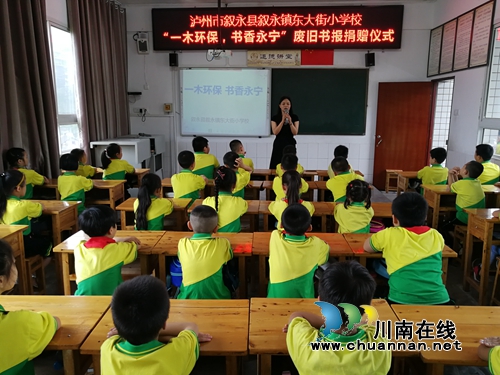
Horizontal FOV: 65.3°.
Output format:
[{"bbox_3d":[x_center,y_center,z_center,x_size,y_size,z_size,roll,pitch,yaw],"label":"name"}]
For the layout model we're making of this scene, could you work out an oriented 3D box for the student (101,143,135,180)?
[{"bbox_3d":[-1.684,-0.055,5.283,0.370,1.093,0.560,2,11,9],"label":"student"}]

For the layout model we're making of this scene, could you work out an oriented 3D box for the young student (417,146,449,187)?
[{"bbox_3d":[2.299,0.007,5.125,0.380,1.082,0.560,0,11,-1],"label":"young student"}]

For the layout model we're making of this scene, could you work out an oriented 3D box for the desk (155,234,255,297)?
[{"bbox_3d":[-0.278,0.698,2.586,0.600,0.710,0.390,0,11,1],"label":"desk"}]

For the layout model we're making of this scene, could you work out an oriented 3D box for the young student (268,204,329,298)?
[{"bbox_3d":[0.269,0.576,2.403,0.370,1.007,0.560,1,11,5],"label":"young student"}]

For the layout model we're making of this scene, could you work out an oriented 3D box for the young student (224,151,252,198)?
[{"bbox_3d":[-0.128,0.127,4.448,0.380,1.083,0.560,2,11,6],"label":"young student"}]

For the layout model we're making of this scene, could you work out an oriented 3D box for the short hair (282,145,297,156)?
[{"bbox_3d":[0.488,-0.439,4.879,0.155,0.170,0.180,0,11,1],"label":"short hair"}]

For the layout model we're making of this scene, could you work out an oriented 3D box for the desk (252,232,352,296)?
[{"bbox_3d":[0.322,0.702,2.573,0.600,0.710,0.390,0,11,1],"label":"desk"}]

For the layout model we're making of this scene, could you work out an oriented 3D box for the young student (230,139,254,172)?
[{"bbox_3d":[-0.048,-0.034,5.120,0.370,1.200,0.580,4,12,16],"label":"young student"}]

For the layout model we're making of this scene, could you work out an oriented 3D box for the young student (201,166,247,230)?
[{"bbox_3d":[-0.164,0.359,3.340,0.380,1.129,0.580,2,11,7],"label":"young student"}]

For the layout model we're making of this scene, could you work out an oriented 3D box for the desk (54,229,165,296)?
[{"bbox_3d":[-0.877,0.694,2.599,0.600,0.710,0.390,0,11,1],"label":"desk"}]

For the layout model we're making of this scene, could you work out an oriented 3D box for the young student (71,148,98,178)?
[{"bbox_3d":[-2.180,0.010,5.153,0.400,1.040,0.500,3,12,13],"label":"young student"}]

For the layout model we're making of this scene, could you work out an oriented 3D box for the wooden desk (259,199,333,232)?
[{"bbox_3d":[0.388,0.509,3.549,0.601,0.690,0.391,1,11,2],"label":"wooden desk"}]

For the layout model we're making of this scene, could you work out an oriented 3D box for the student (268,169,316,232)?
[{"bbox_3d":[0.333,0.362,3.352,0.380,1.055,0.560,1,11,2],"label":"student"}]

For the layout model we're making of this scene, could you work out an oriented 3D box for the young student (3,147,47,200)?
[{"bbox_3d":[-2.384,0.105,4.384,0.380,1.124,0.560,2,11,9],"label":"young student"}]

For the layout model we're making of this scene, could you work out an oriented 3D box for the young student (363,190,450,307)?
[{"bbox_3d":[0.826,0.560,2.267,0.450,1.168,0.620,1,11,1],"label":"young student"}]

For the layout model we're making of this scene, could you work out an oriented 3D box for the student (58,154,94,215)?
[{"bbox_3d":[-1.843,0.146,4.376,0.380,1.053,0.560,2,11,9],"label":"student"}]

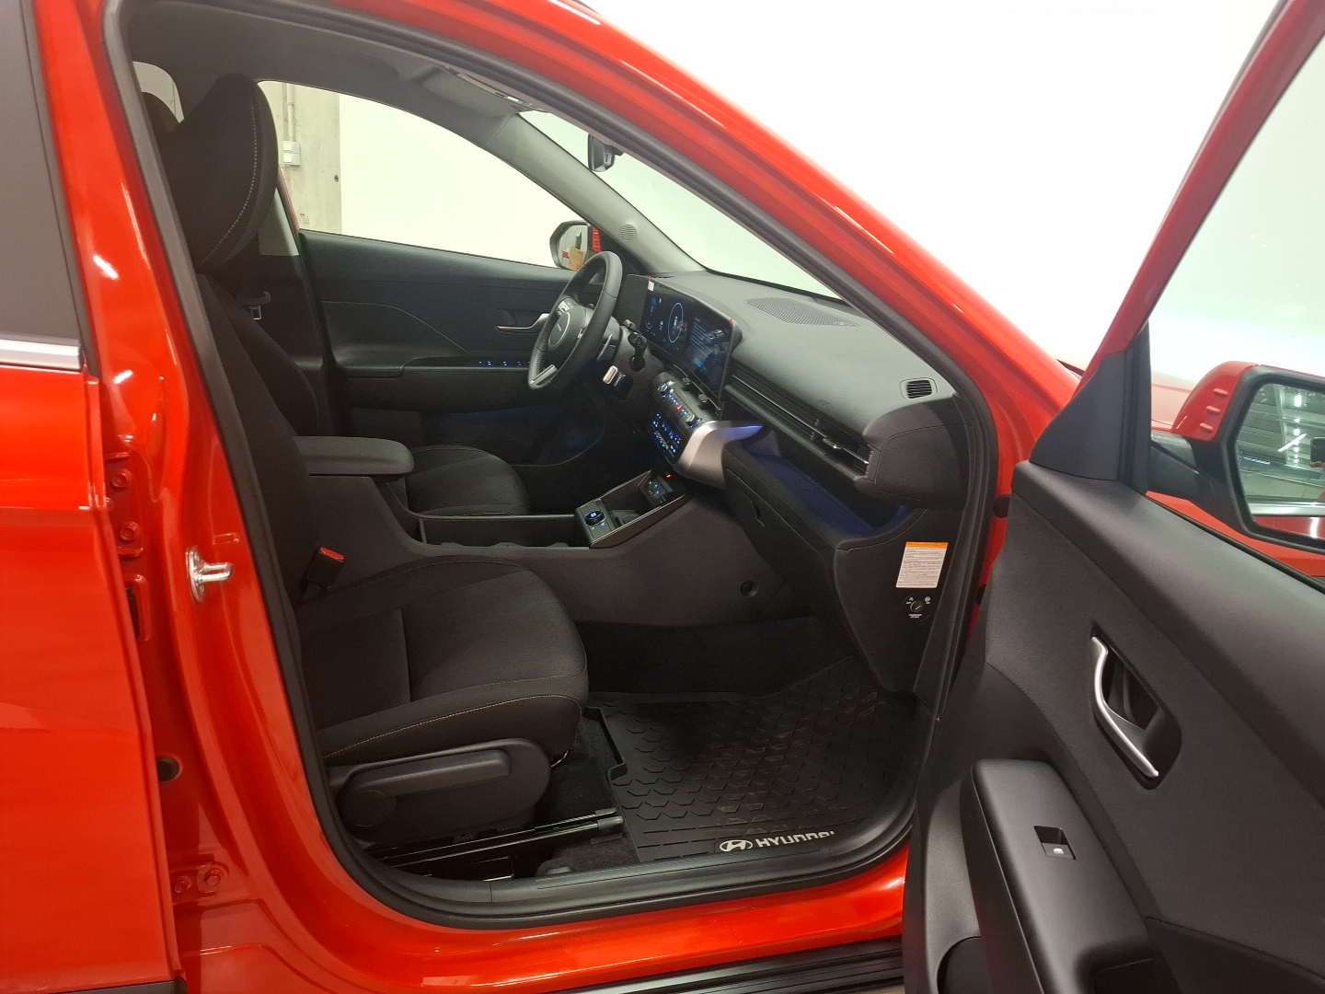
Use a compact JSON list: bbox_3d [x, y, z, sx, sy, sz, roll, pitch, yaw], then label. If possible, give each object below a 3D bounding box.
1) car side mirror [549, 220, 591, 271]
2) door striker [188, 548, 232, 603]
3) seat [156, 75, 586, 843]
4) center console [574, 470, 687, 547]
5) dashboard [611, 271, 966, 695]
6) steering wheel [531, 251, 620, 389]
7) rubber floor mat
[{"bbox_3d":[-0.243,-0.731,2.568,0.140,0.165,0.220,-4,23,-30],"label":"car side mirror"},{"bbox_3d":[-0.433,0.073,0.843,0.040,0.051,0.028,-3,23,-27],"label":"door striker"},{"bbox_3d":[-0.443,-0.034,1.278,0.770,1.010,0.540,1,21,-19],"label":"seat"},{"bbox_3d":[-0.068,0.013,1.853,0.220,0.140,0.170,1,21,-19],"label":"center console"},{"bbox_3d":[0.300,-0.172,1.902,0.620,0.480,1.420,1,21,-19],"label":"dashboard"},{"bbox_3d":[-0.192,-0.396,2.060,0.110,0.370,0.370,27,11,-26],"label":"steering wheel"},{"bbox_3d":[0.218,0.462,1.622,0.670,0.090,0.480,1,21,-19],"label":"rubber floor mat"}]

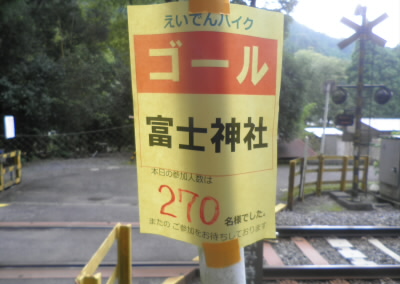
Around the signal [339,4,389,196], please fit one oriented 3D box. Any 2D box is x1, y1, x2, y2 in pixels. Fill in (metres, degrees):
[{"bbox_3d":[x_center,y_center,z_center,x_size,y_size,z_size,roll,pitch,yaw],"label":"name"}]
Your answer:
[{"bbox_3d":[3.986,-0.910,7.686,1.270,4.700,0.500,3,4,18],"label":"signal"}]

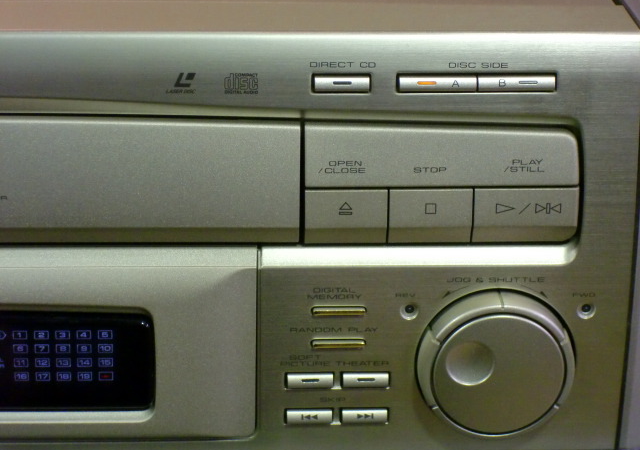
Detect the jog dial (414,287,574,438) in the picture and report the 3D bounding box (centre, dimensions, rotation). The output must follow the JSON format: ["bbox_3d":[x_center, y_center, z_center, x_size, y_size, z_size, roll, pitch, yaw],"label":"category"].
[{"bbox_3d":[0.049,0.040,0.571,0.044,0.044,0.009,0,23,-4],"label":"jog dial"}]

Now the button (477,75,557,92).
[{"bbox_3d":[0.052,-0.037,0.543,0.020,0.004,0.003,0,23,-4],"label":"button"}]

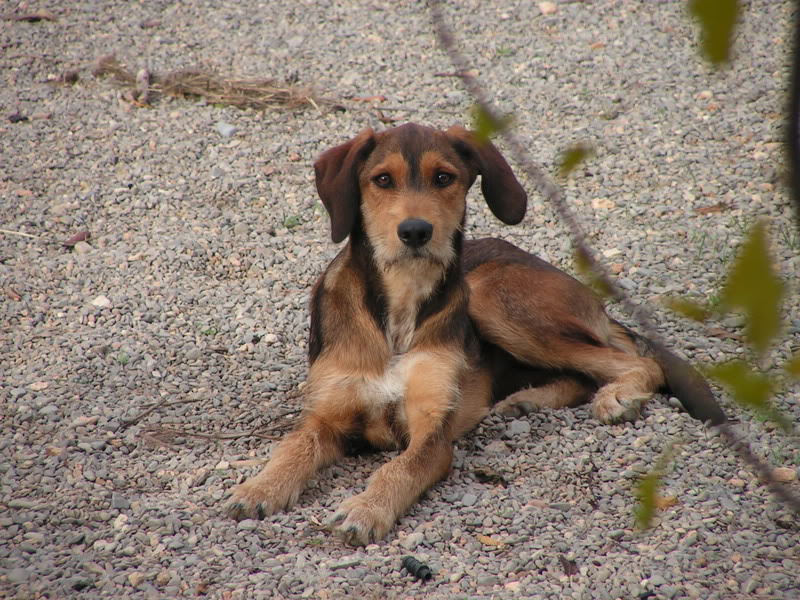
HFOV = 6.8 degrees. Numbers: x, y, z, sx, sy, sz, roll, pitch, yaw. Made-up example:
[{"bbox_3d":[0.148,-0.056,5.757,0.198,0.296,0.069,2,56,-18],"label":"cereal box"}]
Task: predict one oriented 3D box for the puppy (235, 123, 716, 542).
[{"bbox_3d":[0.069,-0.012,7.438,0.370,0.380,0.690,9,18,31],"label":"puppy"}]

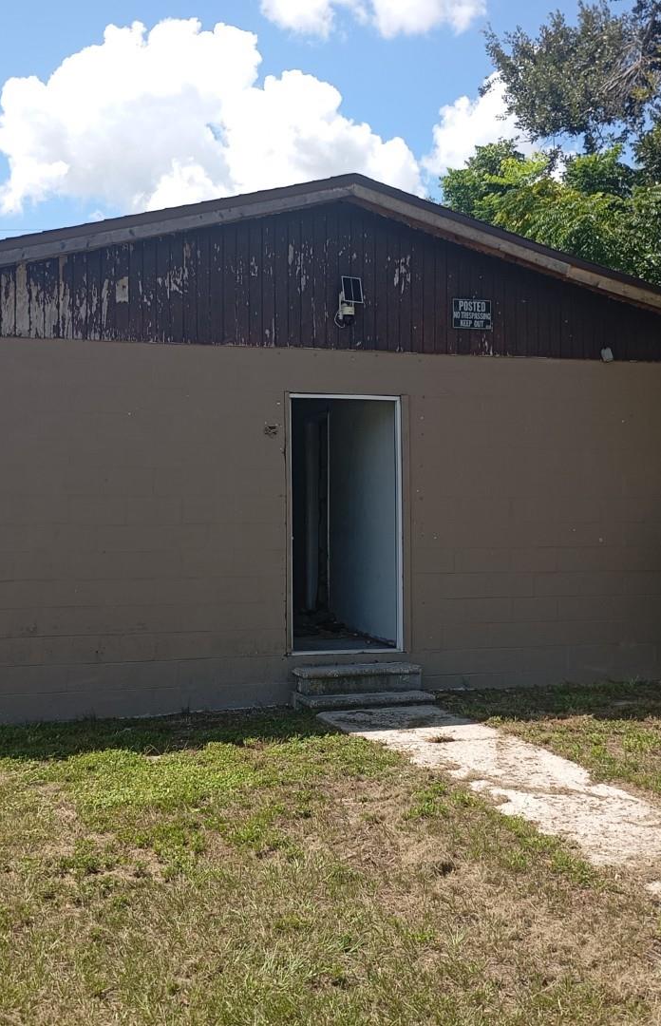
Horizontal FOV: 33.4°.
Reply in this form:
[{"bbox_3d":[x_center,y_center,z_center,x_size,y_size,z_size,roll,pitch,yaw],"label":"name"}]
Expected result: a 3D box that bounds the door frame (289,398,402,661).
[{"bbox_3d":[0.109,0.089,8.618,0.940,2.004,0.130,0,0,-15],"label":"door frame"}]

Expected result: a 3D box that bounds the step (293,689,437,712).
[{"bbox_3d":[0.249,1.414,8.308,0.950,0.115,0.540,0,0,-15],"label":"step"}]

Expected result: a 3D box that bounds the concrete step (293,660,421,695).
[{"bbox_3d":[0.210,1.267,8.413,0.930,0.180,0.320,0,0,-15],"label":"concrete step"}]

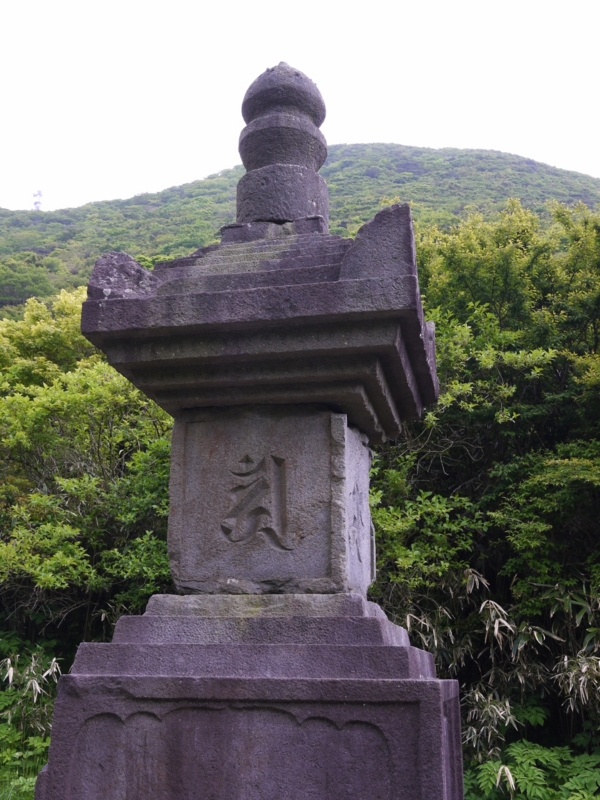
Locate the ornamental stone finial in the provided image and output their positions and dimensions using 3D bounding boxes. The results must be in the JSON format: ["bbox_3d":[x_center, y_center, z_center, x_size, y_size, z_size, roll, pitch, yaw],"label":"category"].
[{"bbox_3d":[-0.076,-1.071,3.984,0.394,0.875,0.394,0,-16,0],"label":"ornamental stone finial"}]

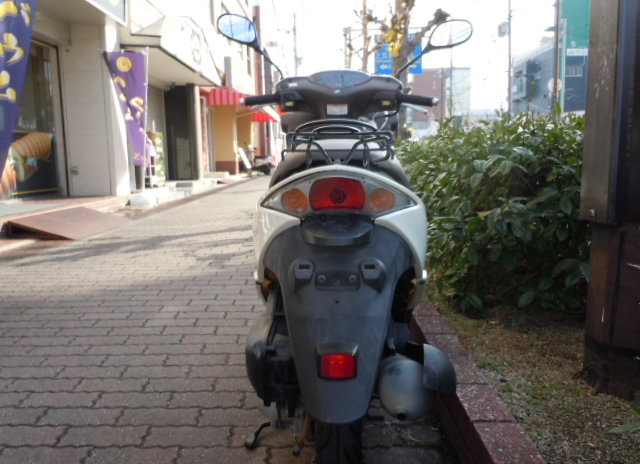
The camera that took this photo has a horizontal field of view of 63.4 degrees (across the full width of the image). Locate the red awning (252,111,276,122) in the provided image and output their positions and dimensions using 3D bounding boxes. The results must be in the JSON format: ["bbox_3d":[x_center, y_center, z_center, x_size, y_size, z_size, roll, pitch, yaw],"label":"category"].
[{"bbox_3d":[-2.734,-5.689,25.500,1.200,0.620,1.600,-1,8,1],"label":"red awning"}]

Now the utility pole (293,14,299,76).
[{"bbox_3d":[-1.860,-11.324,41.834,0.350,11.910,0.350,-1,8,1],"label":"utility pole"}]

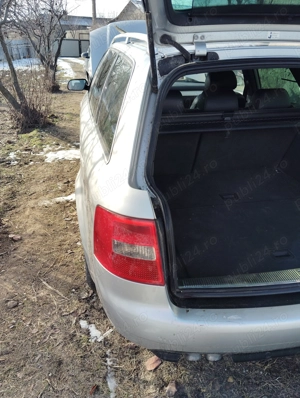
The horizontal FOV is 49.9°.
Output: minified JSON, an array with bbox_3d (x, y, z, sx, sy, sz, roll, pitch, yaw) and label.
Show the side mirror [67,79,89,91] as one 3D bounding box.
[{"bbox_3d":[-0.803,-1.271,3.587,0.235,0.125,0.120,-5,28,-8],"label":"side mirror"}]

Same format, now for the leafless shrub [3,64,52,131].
[{"bbox_3d":[-2.218,-1.845,5.825,0.800,1.000,0.780,-5,28,-8],"label":"leafless shrub"}]

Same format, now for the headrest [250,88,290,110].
[{"bbox_3d":[0.801,-0.650,2.118,0.240,0.150,0.100,-4,26,-9],"label":"headrest"}]

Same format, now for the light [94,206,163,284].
[{"bbox_3d":[-0.077,0.166,1.172,0.260,0.280,0.160,0,25,0],"label":"light"}]

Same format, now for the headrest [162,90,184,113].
[{"bbox_3d":[0.109,-0.603,2.003,0.240,0.150,0.100,-4,26,-9],"label":"headrest"}]

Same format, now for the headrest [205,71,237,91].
[{"bbox_3d":[0.633,-1.066,2.877,0.260,0.190,0.120,-4,26,-9],"label":"headrest"}]

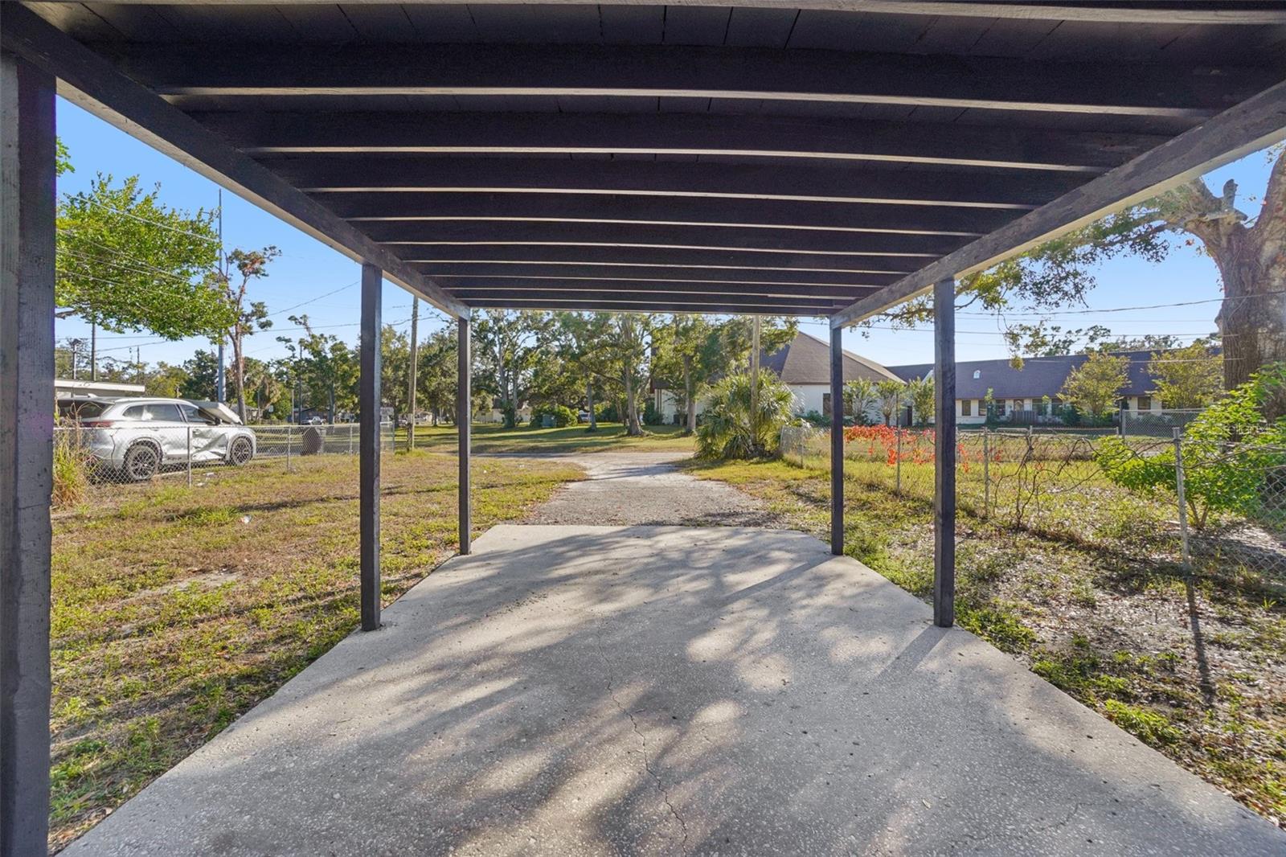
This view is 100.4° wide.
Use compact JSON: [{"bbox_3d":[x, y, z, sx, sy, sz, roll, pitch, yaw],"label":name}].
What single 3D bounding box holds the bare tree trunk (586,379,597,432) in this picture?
[{"bbox_3d":[-4.590,-2.070,48.000,0.950,4.650,0.750,0,1,0],"label":"bare tree trunk"}]

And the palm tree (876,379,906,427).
[{"bbox_3d":[20.386,-2.083,44.000,2.390,3.920,2.390,0,1,-1],"label":"palm tree"}]

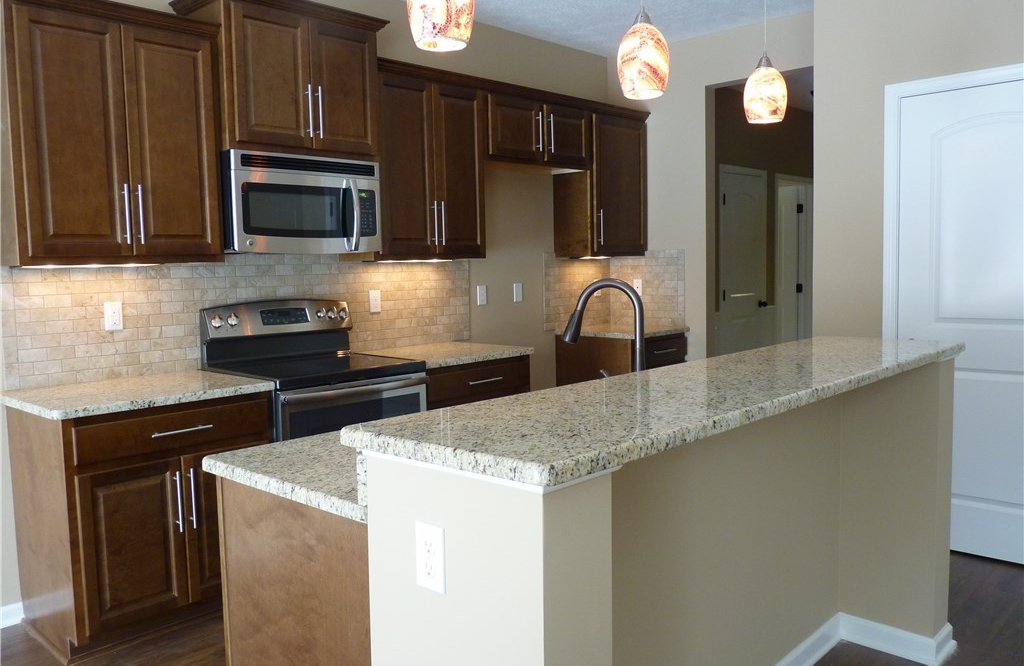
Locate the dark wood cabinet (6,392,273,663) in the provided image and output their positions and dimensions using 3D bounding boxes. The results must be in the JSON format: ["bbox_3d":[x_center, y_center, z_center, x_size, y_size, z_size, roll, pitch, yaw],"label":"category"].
[{"bbox_3d":[-1.425,0.677,3.137,0.635,0.867,0.755,4,7,44],"label":"dark wood cabinet"}]

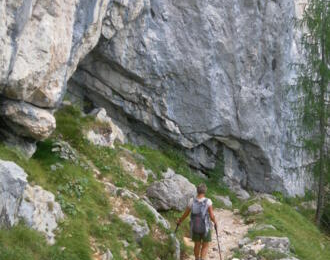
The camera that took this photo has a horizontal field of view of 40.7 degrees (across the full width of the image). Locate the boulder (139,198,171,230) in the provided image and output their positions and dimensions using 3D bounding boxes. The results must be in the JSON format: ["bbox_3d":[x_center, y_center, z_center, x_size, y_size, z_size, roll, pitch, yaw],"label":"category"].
[{"bbox_3d":[-0.234,1.932,10.300,0.728,0.635,0.700,0,5,0],"label":"boulder"}]

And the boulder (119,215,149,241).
[{"bbox_3d":[-0.625,2.049,9.300,0.636,0.435,0.650,0,5,0],"label":"boulder"}]

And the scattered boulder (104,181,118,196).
[{"bbox_3d":[-1.284,1.404,10.700,0.298,0.339,0.350,0,5,0],"label":"scattered boulder"}]

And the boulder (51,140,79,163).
[{"bbox_3d":[-2.520,0.534,11.200,0.575,0.515,0.600,0,5,0],"label":"boulder"}]

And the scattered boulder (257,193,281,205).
[{"bbox_3d":[3.399,2.229,14.500,0.597,0.291,0.550,0,5,0],"label":"scattered boulder"}]

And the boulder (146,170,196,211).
[{"bbox_3d":[0.178,1.576,12.000,1.326,0.949,1.250,0,5,0],"label":"boulder"}]

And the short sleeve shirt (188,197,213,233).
[{"bbox_3d":[0.695,1.641,8.680,0.460,0.680,0.300,1,5,12],"label":"short sleeve shirt"}]

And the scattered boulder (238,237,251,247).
[{"bbox_3d":[1.839,2.591,10.300,0.233,0.185,0.270,0,5,0],"label":"scattered boulder"}]

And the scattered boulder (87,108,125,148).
[{"bbox_3d":[-1.715,-0.065,13.000,0.987,1.167,1.000,0,5,0],"label":"scattered boulder"}]

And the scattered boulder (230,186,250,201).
[{"bbox_3d":[2.472,2.063,14.600,0.579,0.418,0.500,0,5,0],"label":"scattered boulder"}]

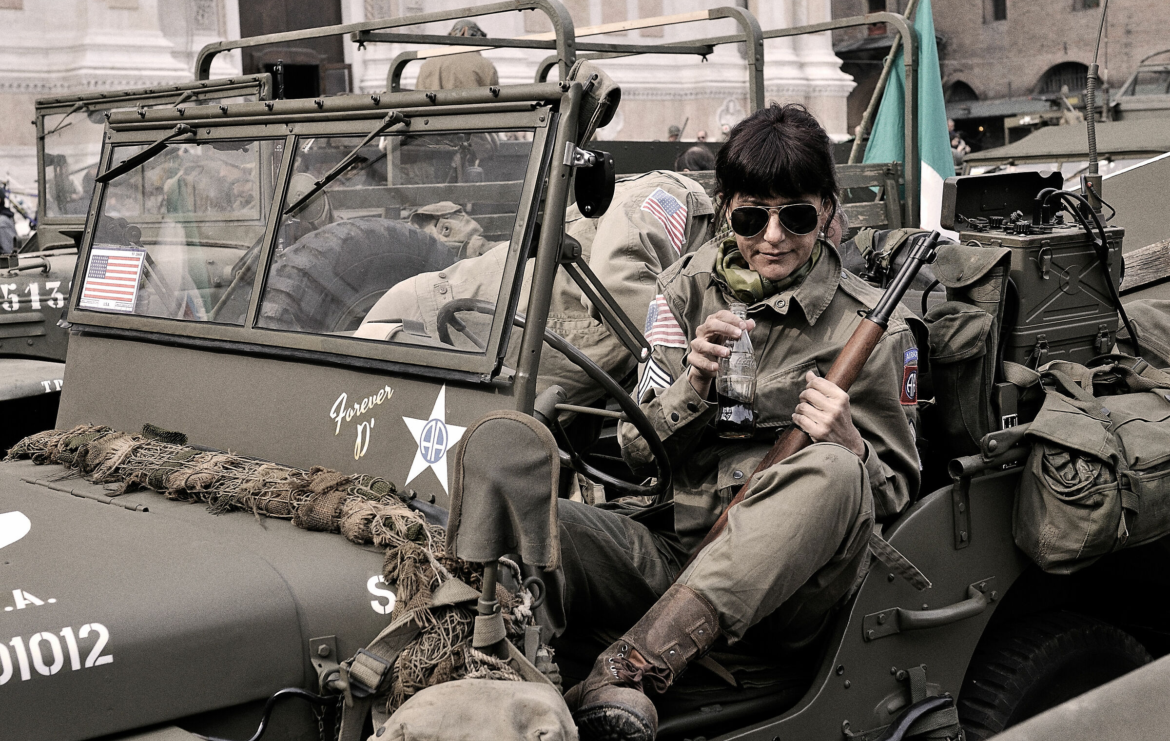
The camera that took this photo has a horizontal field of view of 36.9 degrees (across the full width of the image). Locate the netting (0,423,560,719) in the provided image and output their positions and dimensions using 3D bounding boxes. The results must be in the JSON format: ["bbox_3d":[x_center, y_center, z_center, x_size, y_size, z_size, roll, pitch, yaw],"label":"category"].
[{"bbox_3d":[-0.552,0.260,2.681,0.260,0.300,1.240,-10,11,-44],"label":"netting"}]

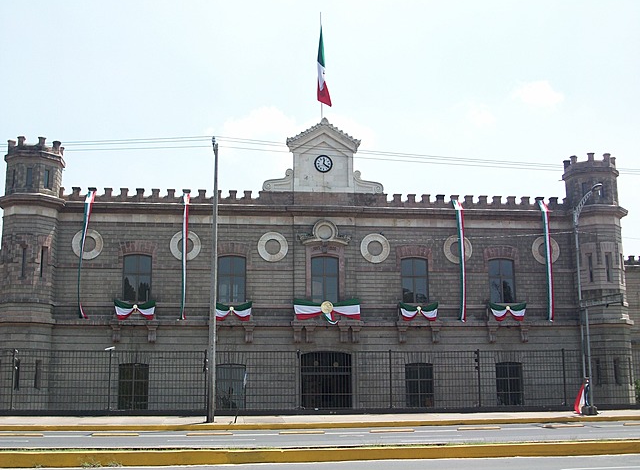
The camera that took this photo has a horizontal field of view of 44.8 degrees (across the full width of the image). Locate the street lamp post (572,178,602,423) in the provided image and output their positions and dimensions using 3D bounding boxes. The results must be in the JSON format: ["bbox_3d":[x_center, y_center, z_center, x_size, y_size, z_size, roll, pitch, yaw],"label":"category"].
[{"bbox_3d":[12.230,2.943,35.179,0.700,10.239,2.700,1,-11,-7],"label":"street lamp post"}]

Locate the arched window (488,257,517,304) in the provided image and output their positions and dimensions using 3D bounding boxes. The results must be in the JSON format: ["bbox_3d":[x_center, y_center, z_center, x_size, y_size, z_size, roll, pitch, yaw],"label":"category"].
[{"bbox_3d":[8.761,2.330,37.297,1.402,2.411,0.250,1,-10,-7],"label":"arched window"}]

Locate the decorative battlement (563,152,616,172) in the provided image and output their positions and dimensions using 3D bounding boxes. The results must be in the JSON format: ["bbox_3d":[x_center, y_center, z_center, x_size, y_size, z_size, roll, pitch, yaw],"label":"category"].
[{"bbox_3d":[15.756,-3.883,45.219,3.054,0.875,3.054,1,-11,-7],"label":"decorative battlement"}]

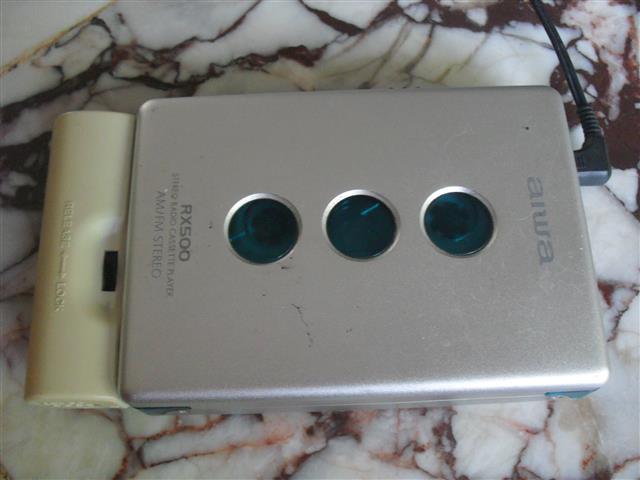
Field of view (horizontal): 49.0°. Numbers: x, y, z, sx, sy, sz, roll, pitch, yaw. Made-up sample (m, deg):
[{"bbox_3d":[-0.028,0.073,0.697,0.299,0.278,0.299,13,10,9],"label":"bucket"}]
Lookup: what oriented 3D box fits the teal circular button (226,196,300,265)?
[{"bbox_3d":[-0.014,-0.002,0.172,0.017,0.003,0.017,0,71,1],"label":"teal circular button"}]

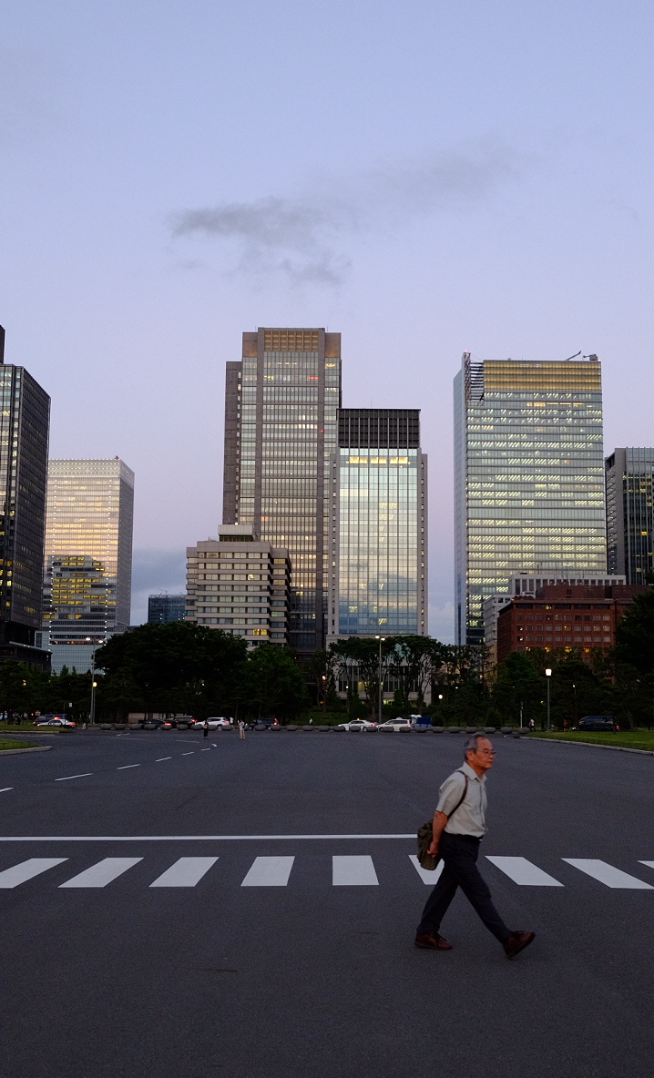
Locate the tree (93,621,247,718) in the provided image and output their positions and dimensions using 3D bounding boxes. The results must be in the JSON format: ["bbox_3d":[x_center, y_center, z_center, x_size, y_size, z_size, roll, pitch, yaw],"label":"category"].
[{"bbox_3d":[-23.006,19.798,176.924,22.519,15.439,21.619,1,-8,0],"label":"tree"}]

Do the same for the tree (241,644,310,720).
[{"bbox_3d":[-7.473,21.254,174.725,9.651,12.249,9.265,1,-8,0],"label":"tree"}]

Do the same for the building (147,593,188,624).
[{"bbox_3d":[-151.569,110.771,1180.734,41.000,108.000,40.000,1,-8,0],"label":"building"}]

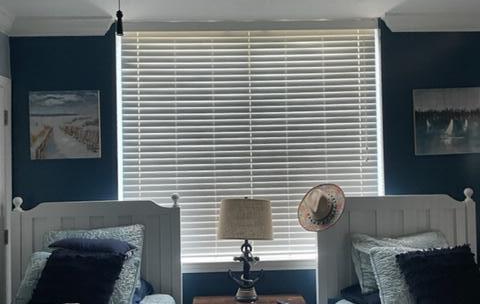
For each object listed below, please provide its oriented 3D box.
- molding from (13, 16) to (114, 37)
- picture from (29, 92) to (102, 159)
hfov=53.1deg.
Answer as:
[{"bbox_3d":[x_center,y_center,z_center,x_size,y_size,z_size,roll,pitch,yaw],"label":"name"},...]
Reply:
[{"bbox_3d":[-1.145,-0.799,3.065,0.675,0.106,0.078,-1,-1,-2],"label":"molding"},{"bbox_3d":[-1.113,-0.171,3.081,0.441,0.433,0.032,-1,-1,-2],"label":"picture"}]

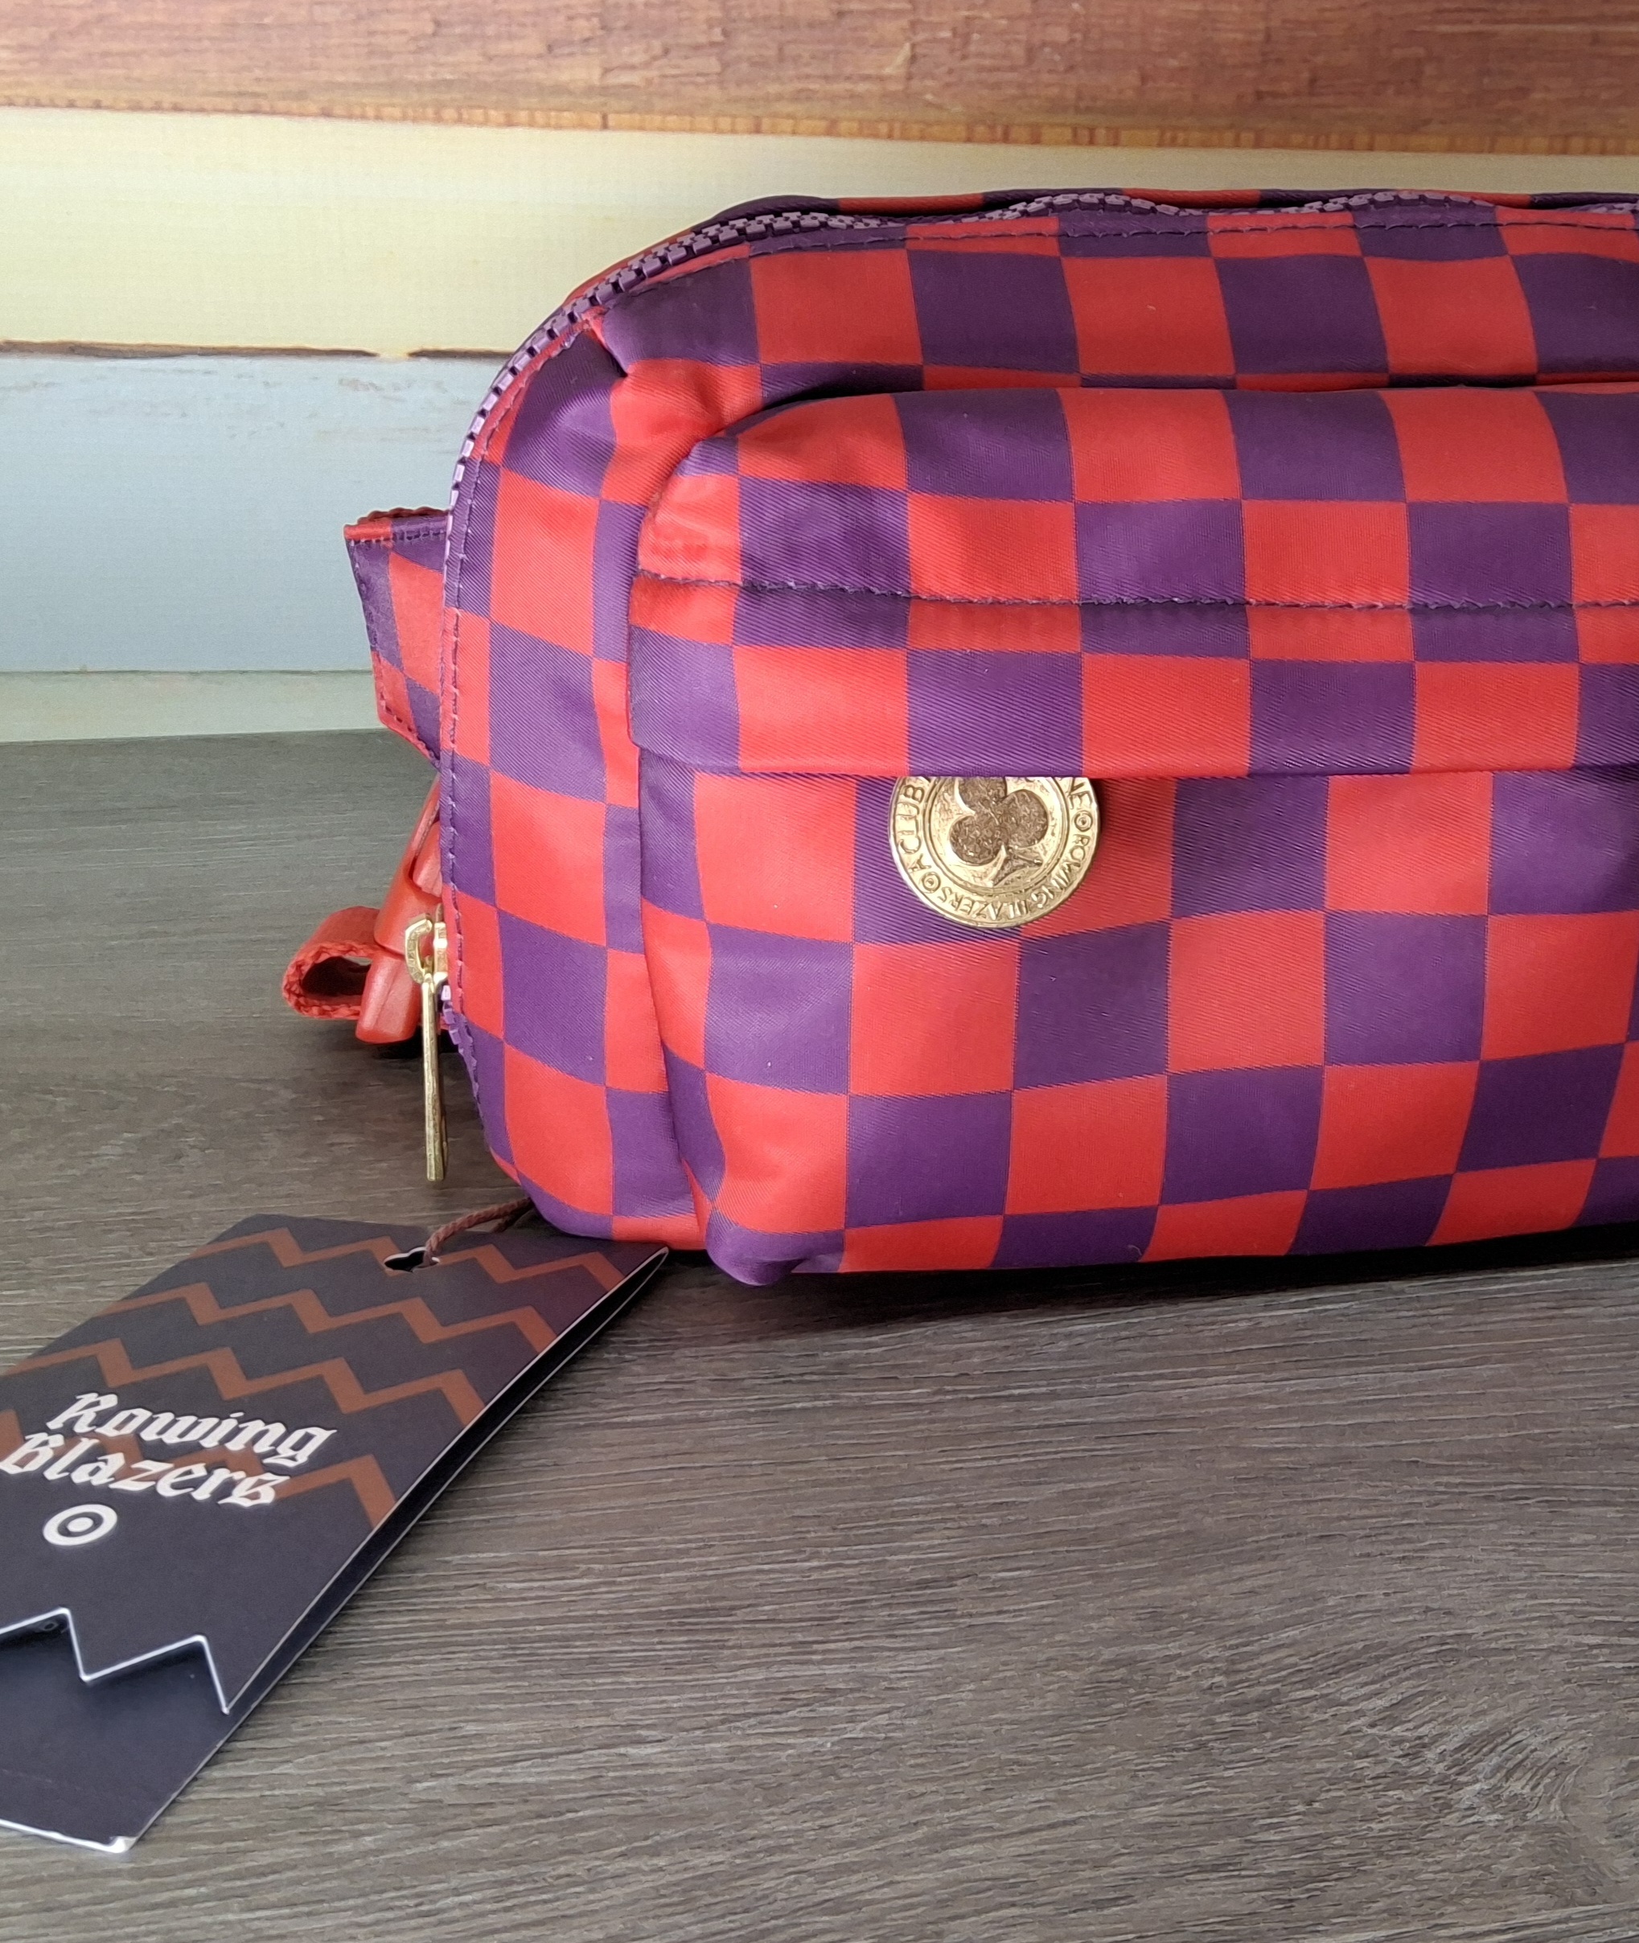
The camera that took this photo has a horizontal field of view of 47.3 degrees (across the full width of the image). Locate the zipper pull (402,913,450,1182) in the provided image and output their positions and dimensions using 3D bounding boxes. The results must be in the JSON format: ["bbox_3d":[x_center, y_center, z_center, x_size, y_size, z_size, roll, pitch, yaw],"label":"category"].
[{"bbox_3d":[-0.054,0.011,0.259,0.006,0.038,0.008,-3,17,-9],"label":"zipper pull"}]

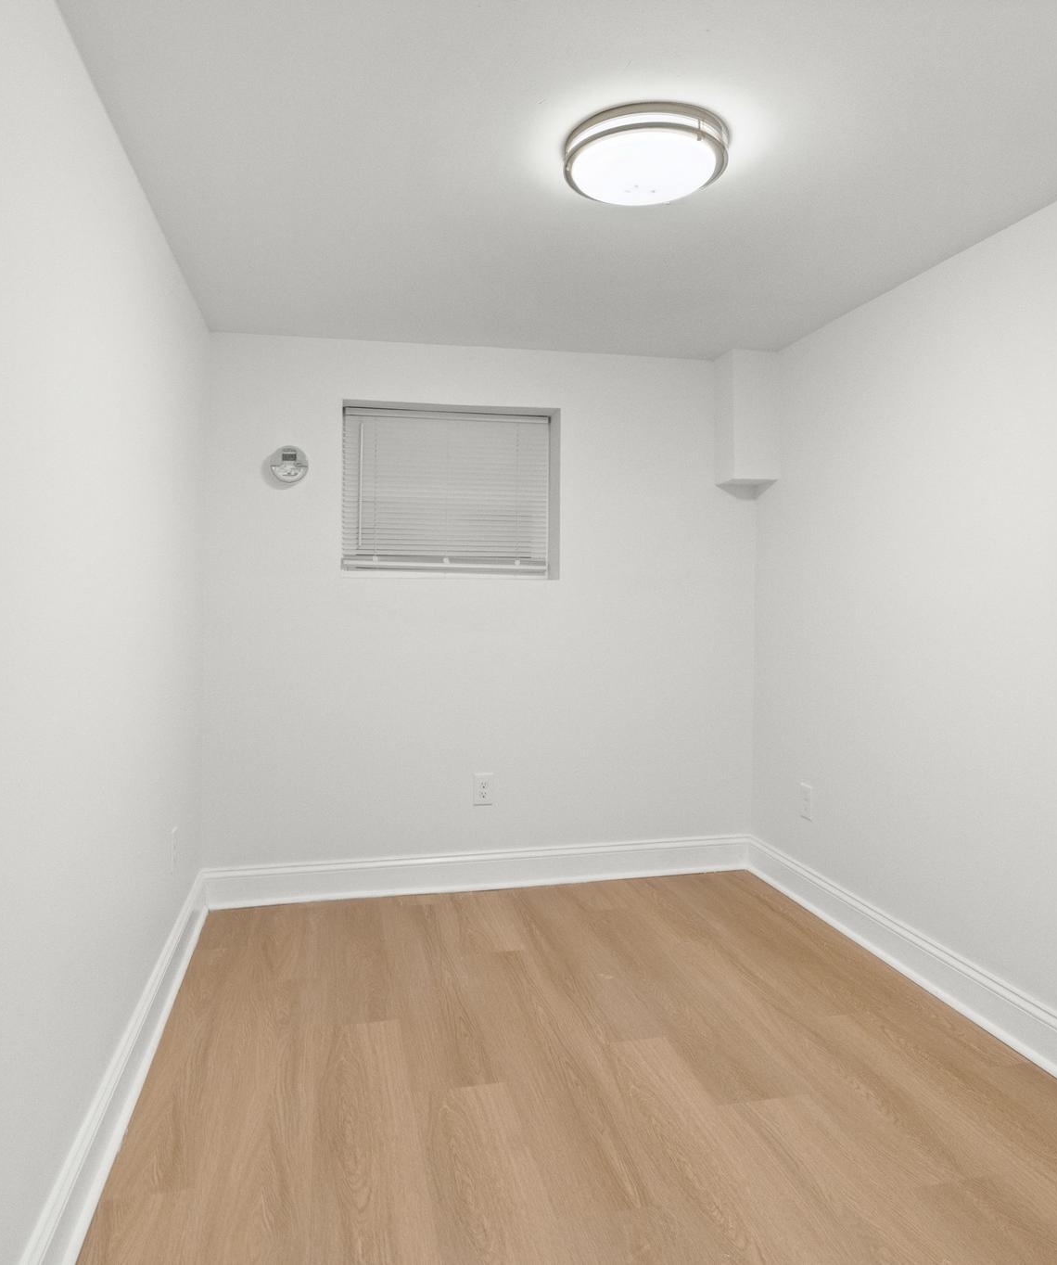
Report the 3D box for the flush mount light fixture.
[{"bbox_3d":[0.250,-0.993,1.801,0.348,0.078,0.348,1,2,0],"label":"flush mount light fixture"}]

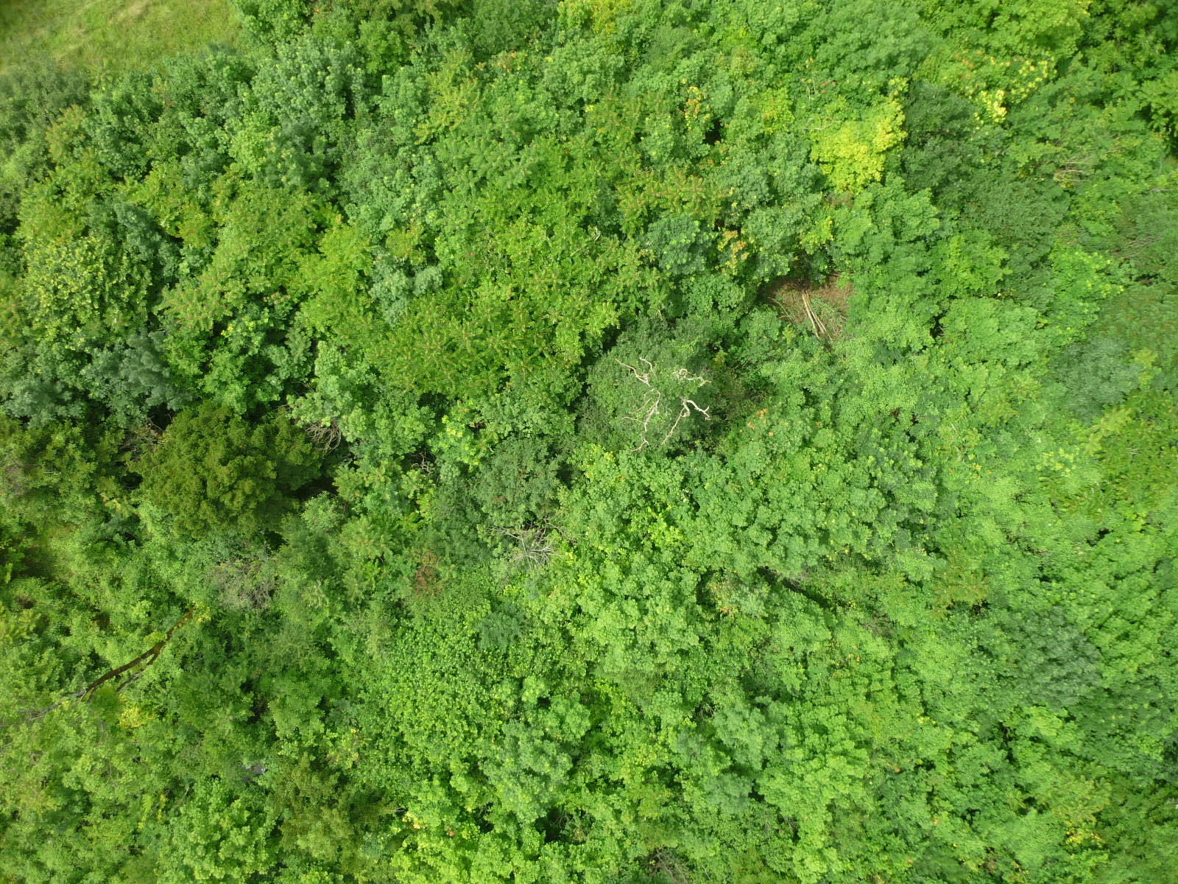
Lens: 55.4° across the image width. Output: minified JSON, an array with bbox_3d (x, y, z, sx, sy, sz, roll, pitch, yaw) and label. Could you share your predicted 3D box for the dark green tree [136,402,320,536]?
[{"bbox_3d":[-11.900,0.950,38.500,5.800,7.500,4.700,0,88,0],"label":"dark green tree"}]

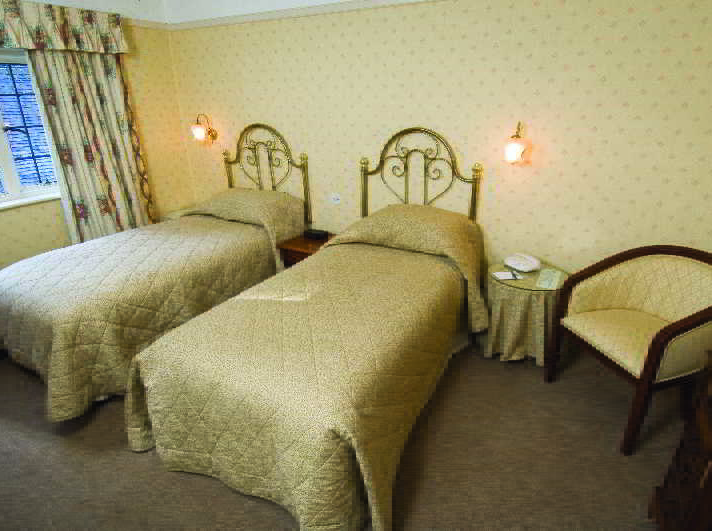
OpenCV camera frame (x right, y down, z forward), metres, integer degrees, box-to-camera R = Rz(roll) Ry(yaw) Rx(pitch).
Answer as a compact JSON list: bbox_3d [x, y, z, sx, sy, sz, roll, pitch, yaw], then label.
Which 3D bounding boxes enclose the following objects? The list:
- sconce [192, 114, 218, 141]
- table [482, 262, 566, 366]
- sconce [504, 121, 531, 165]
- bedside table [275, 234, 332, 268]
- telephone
[{"bbox_3d":[-1.386,-1.240,3.642,0.125,0.235,0.230,9,25,23],"label":"sconce"},{"bbox_3d":[1.119,0.287,2.677,0.540,0.540,0.540,9,25,23],"label":"table"},{"bbox_3d":[1.050,-0.799,2.604,0.125,0.245,0.230,9,25,23],"label":"sconce"},{"bbox_3d":[-0.293,0.030,3.416,0.450,0.480,0.460,9,25,23],"label":"bedside table"},{"bbox_3d":[1.110,-0.029,2.661,0.155,0.075,0.200,-19,29,-36],"label":"telephone"}]

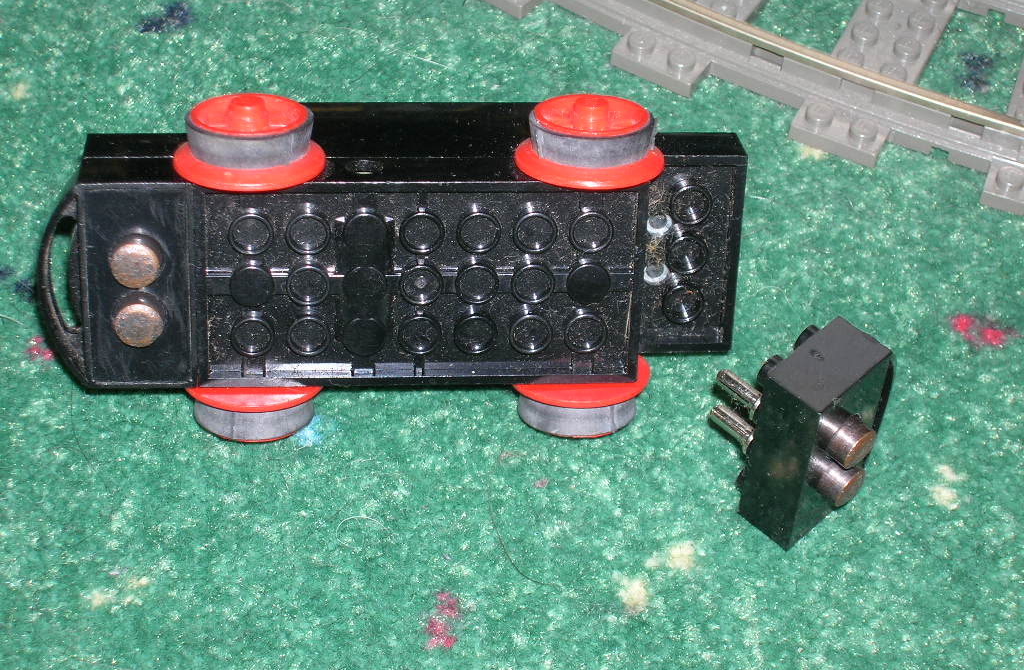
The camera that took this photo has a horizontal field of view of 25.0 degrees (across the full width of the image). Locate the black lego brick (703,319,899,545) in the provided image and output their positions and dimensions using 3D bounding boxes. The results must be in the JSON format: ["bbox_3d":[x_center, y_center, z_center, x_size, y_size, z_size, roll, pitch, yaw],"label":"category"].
[{"bbox_3d":[0.044,0.011,0.338,0.023,0.032,0.022,38,56,26],"label":"black lego brick"}]

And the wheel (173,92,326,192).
[{"bbox_3d":[-0.037,-0.028,0.322,0.021,0.008,0.021,-1,27,-5],"label":"wheel"}]

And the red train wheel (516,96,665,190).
[{"bbox_3d":[0.011,-0.028,0.326,0.021,0.008,0.021,2,27,-1],"label":"red train wheel"}]

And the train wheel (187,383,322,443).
[{"bbox_3d":[-0.038,0.009,0.340,0.021,0.008,0.021,-1,27,-5],"label":"train wheel"}]

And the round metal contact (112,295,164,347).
[{"bbox_3d":[-0.053,-0.002,0.325,0.007,0.007,0.003,-1,27,-5],"label":"round metal contact"}]

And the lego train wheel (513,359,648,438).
[{"bbox_3d":[0.010,0.009,0.345,0.021,0.008,0.021,-1,27,-5],"label":"lego train wheel"}]

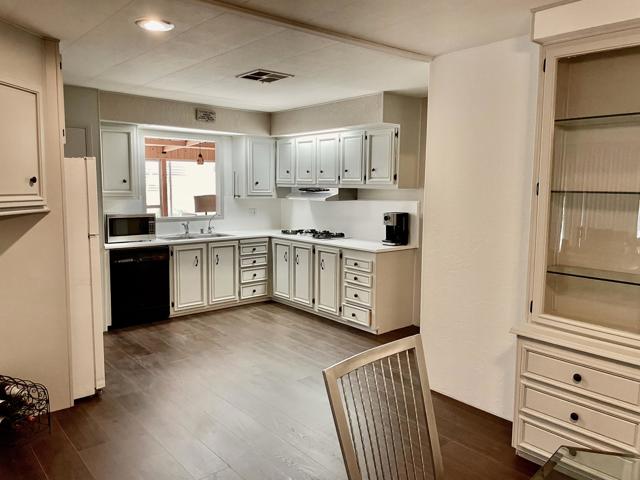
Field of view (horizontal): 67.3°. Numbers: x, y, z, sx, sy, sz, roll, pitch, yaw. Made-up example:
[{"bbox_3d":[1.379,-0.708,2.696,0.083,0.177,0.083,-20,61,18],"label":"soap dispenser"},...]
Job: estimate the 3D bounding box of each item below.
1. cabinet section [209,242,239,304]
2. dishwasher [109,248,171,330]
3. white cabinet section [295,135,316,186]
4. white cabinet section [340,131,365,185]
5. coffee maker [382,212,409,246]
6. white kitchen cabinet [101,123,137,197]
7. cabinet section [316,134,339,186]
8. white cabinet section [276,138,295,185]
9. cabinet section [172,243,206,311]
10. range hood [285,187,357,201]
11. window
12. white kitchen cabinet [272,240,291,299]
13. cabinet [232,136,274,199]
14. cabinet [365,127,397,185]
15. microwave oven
[{"bbox_3d":[-1.322,0.369,5.914,0.407,0.756,0.614,-5,9,-40],"label":"cabinet section"},{"bbox_3d":[-2.061,0.473,5.287,0.606,0.845,0.586,-5,8,-40],"label":"dishwasher"},{"bbox_3d":[-0.043,-0.978,5.966,0.327,0.589,0.417,-5,9,-40],"label":"white cabinet section"},{"bbox_3d":[0.489,-0.901,5.336,0.327,0.589,0.410,-5,9,-40],"label":"white cabinet section"},{"bbox_3d":[0.797,-0.111,5.064,0.177,0.338,0.212,7,9,44],"label":"coffee maker"},{"bbox_3d":[-2.225,-0.836,5.152,0.439,0.768,0.353,-5,8,-40],"label":"white kitchen cabinet"},{"bbox_3d":[0.224,-0.939,5.650,0.327,0.589,0.415,-5,9,-40],"label":"cabinet section"},{"bbox_3d":[-0.306,-1.017,6.277,0.327,0.589,0.403,-5,9,-40],"label":"white cabinet section"},{"bbox_3d":[-1.644,0.396,5.645,0.408,0.756,0.614,-5,9,-40],"label":"cabinet section"},{"bbox_3d":[0.011,-0.561,5.768,0.480,0.137,0.757,-5,8,-40],"label":"range hood"},{"bbox_3d":[-1.690,-0.748,5.871,0.914,0.934,0.081,-5,8,-40],"label":"window"},{"bbox_3d":[-0.271,0.357,6.124,0.581,0.752,0.404,-5,8,-40],"label":"white kitchen cabinet"},{"bbox_3d":[-0.858,-0.951,6.290,0.429,0.773,0.353,-5,8,-40],"label":"cabinet"},{"bbox_3d":[0.736,-0.850,4.978,0.348,0.586,0.455,-5,8,-40],"label":"cabinet"},{"bbox_3d":[-2.124,-0.142,5.320,0.510,0.288,0.353,-3,7,-31],"label":"microwave oven"}]

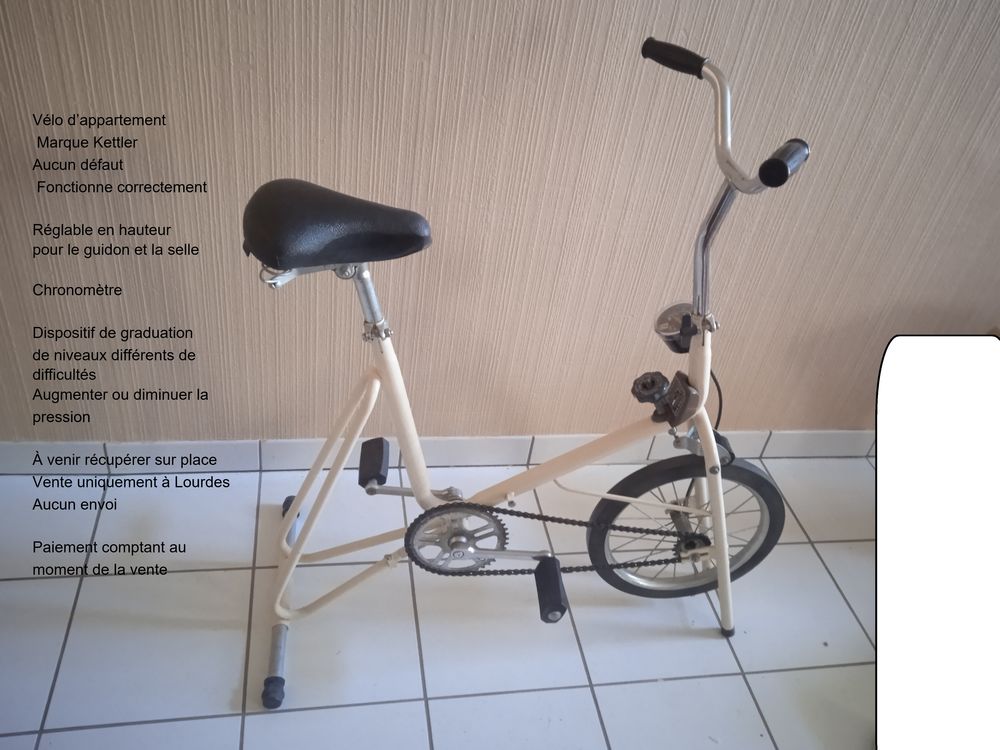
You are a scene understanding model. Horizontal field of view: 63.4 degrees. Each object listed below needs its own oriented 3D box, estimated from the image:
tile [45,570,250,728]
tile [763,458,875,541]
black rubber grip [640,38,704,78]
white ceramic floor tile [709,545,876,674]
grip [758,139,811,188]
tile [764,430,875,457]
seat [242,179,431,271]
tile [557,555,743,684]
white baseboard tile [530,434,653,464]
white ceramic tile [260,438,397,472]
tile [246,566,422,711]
[{"bbox_3d":[-0.598,0.472,1.419,0.300,0.010,0.300,0,38,-13],"label":"tile"},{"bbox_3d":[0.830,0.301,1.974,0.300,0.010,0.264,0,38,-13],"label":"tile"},{"bbox_3d":[0.246,-0.446,1.138,0.101,0.031,0.031,32,42,23],"label":"black rubber grip"},{"bbox_3d":[0.584,0.476,1.688,0.300,0.010,0.300,0,38,-13],"label":"white ceramic floor tile"},{"bbox_3d":[0.307,-0.228,0.870,0.031,0.031,0.101,26,38,20],"label":"grip"},{"bbox_3d":[0.813,0.176,2.051,0.300,0.090,0.010,0,38,-13],"label":"tile"},{"bbox_3d":[-0.213,-0.195,1.067,0.255,0.092,0.200,3,38,-9],"label":"seat"},{"bbox_3d":[0.290,0.478,1.632,0.300,0.010,0.300,0,38,-13],"label":"tile"},{"bbox_3d":[0.224,0.176,1.929,0.300,0.082,0.010,0,38,-13],"label":"white baseboard tile"},{"bbox_3d":[-0.371,0.174,1.794,0.300,0.082,0.010,0,38,-13],"label":"white ceramic tile"},{"bbox_3d":[-0.305,0.476,1.497,0.300,0.010,0.300,0,38,-13],"label":"tile"}]

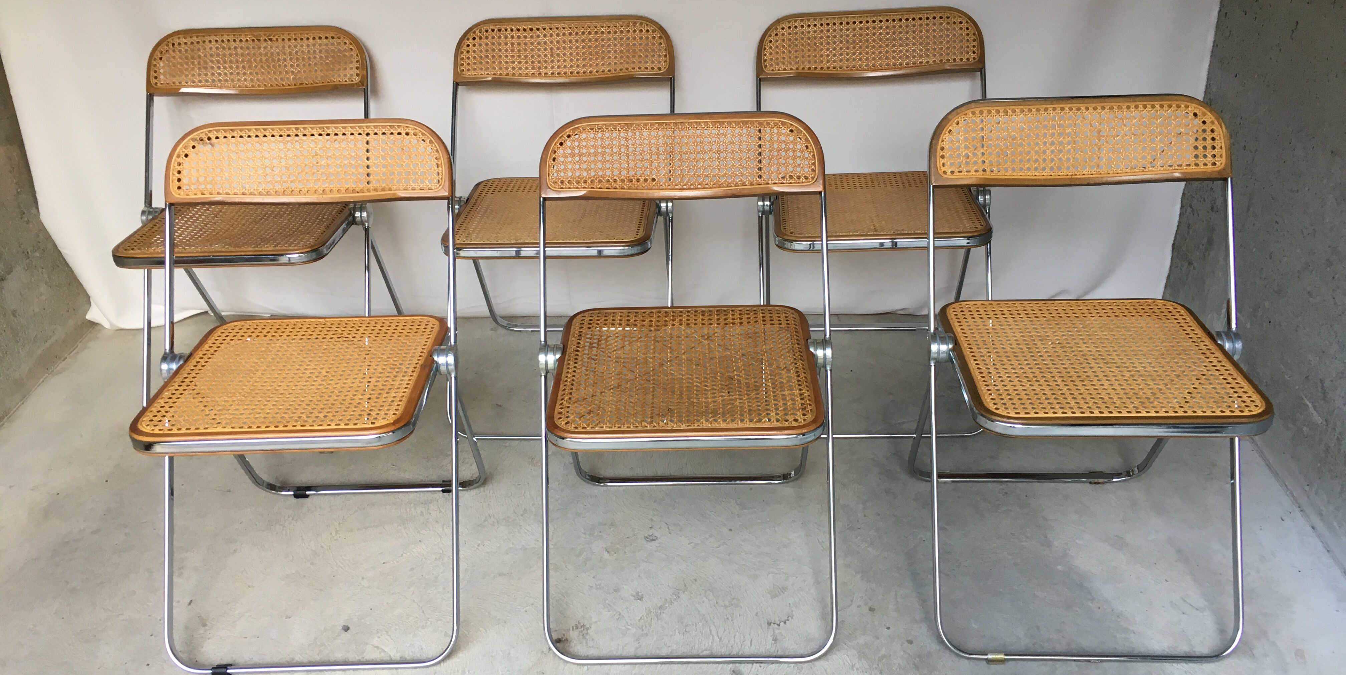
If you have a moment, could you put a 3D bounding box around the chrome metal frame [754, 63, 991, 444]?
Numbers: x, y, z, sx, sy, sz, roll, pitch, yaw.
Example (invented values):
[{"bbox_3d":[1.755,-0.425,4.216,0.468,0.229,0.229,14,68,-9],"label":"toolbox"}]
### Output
[{"bbox_3d":[0.409,-0.231,2.289,0.472,0.742,0.495,0,30,3],"label":"chrome metal frame"}]

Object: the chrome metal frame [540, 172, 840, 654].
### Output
[{"bbox_3d":[0.023,0.121,1.797,0.472,0.647,0.477,-1,30,2],"label":"chrome metal frame"}]

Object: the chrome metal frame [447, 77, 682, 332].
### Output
[{"bbox_3d":[-0.228,-0.179,2.334,0.472,0.647,0.477,0,30,4],"label":"chrome metal frame"}]

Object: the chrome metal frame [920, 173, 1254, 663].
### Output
[{"bbox_3d":[0.642,0.110,1.777,0.472,0.647,0.477,0,30,3],"label":"chrome metal frame"}]

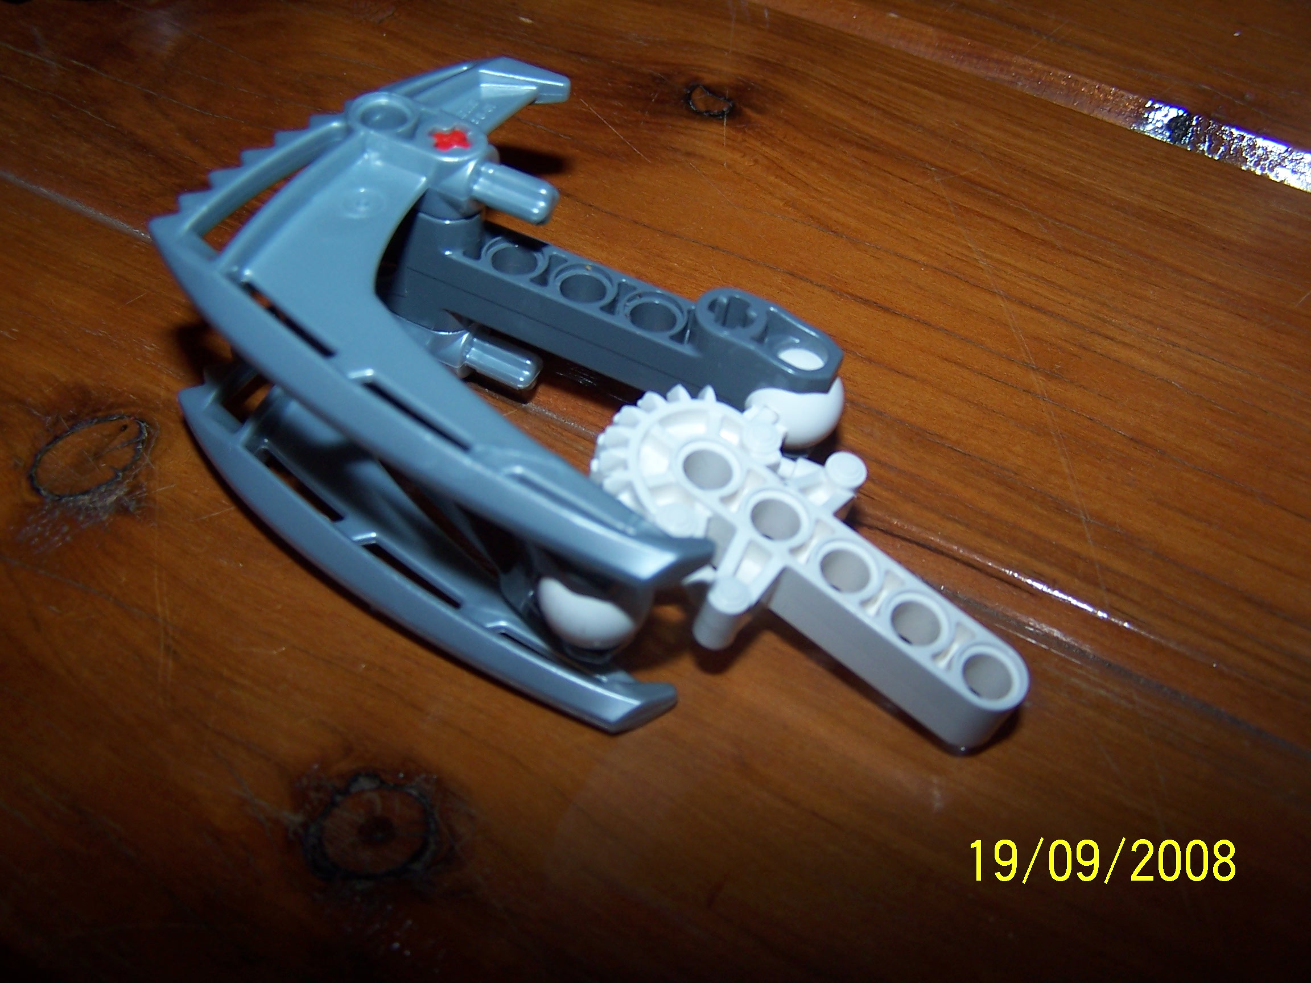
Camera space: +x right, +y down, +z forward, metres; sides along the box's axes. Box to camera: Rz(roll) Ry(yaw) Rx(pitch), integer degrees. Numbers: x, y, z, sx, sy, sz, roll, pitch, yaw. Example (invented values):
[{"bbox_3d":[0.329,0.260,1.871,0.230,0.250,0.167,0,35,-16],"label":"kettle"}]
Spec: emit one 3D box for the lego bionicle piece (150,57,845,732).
[{"bbox_3d":[-0.013,-0.014,0.146,0.063,0.033,0.048,35,53,18],"label":"lego bionicle piece"}]

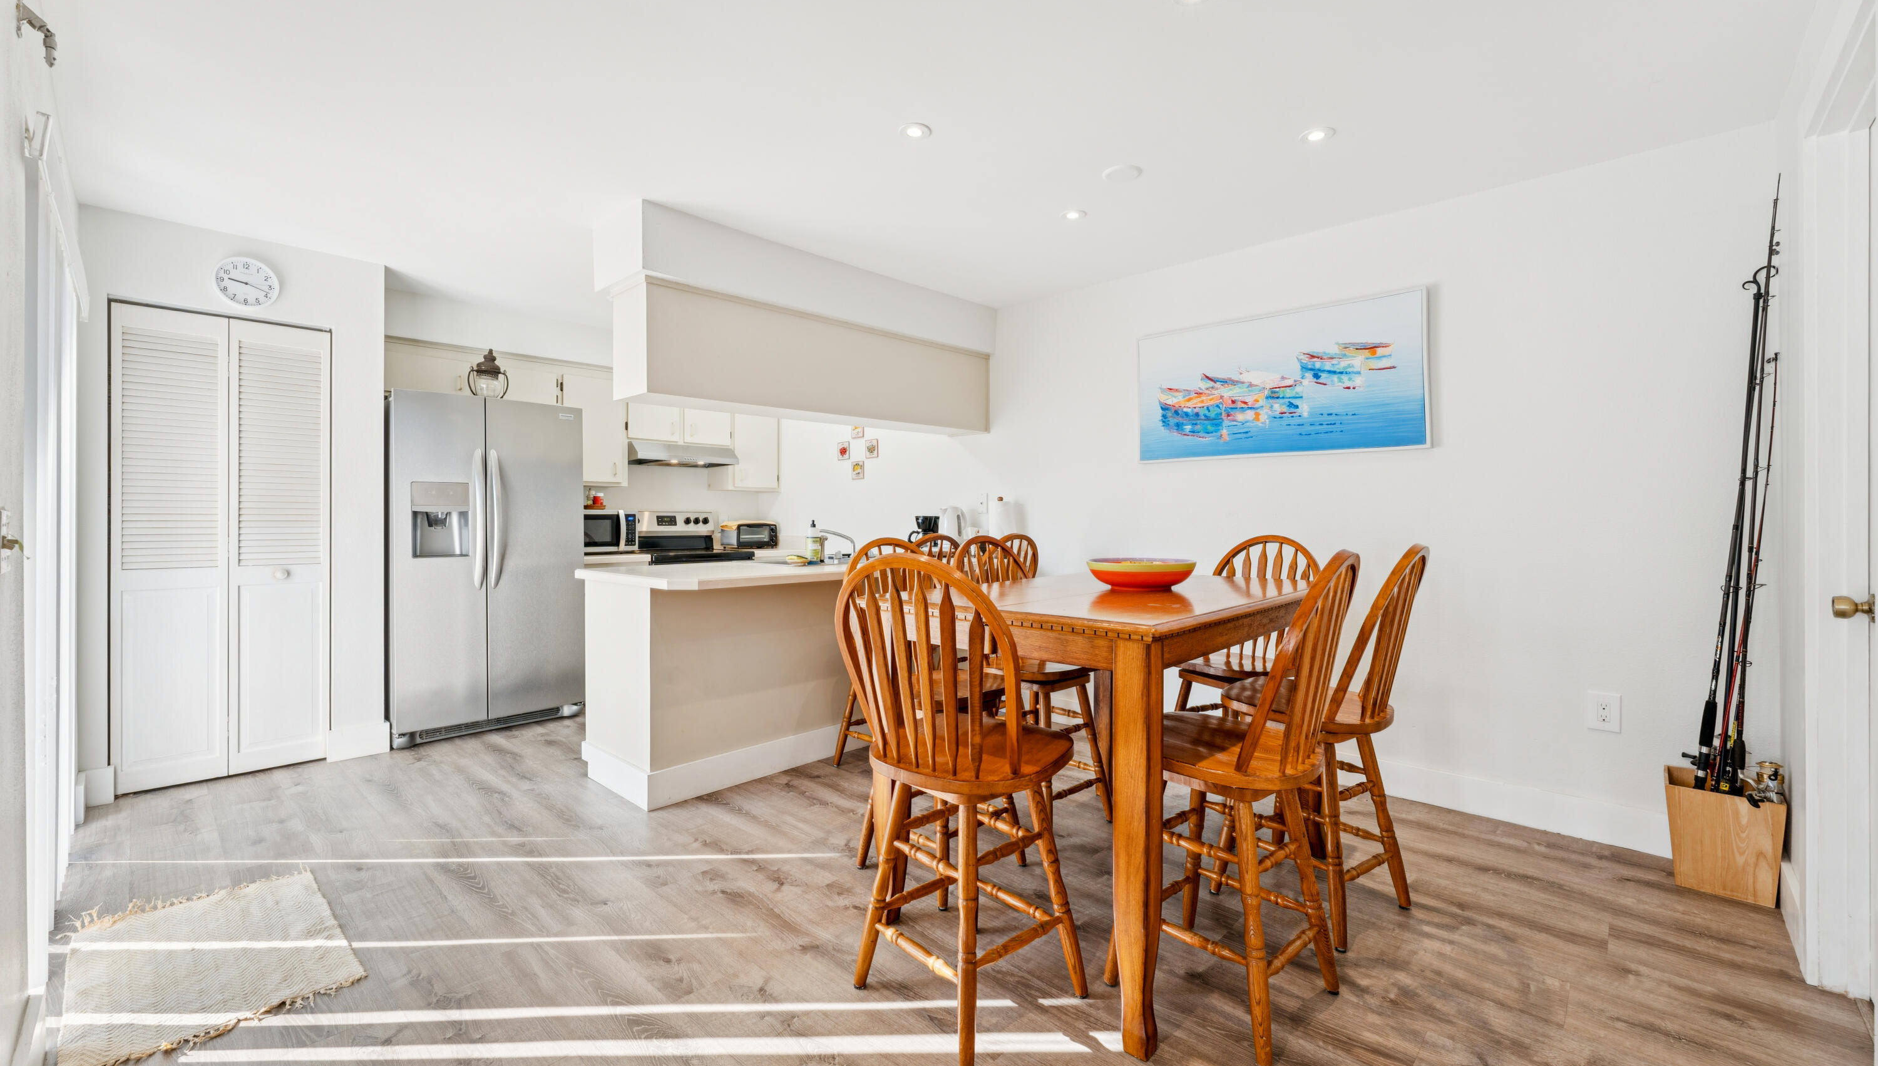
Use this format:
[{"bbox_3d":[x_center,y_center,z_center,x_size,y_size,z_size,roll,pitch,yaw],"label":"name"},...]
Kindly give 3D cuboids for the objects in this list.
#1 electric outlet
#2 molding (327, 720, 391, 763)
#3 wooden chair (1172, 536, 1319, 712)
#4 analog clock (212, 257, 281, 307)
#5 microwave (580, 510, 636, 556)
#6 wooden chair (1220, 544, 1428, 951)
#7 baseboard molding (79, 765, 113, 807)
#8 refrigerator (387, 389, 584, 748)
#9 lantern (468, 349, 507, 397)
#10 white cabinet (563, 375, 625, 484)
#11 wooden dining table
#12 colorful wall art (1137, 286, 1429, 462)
[{"bbox_3d":[2.351,0.633,2.578,0.089,0.134,0.008,1,1,44],"label":"electric outlet"},{"bbox_3d":[-2.832,1.016,3.566,0.015,0.140,0.243,1,2,43],"label":"molding"},{"bbox_3d":[1.138,0.541,2.745,0.445,1.065,0.530,1,2,43],"label":"wooden chair"},{"bbox_3d":[-3.080,-1.118,3.255,0.038,0.227,0.228,1,2,43],"label":"analog clock"},{"bbox_3d":[-2.303,-0.005,4.829,0.360,0.277,0.465,1,1,44],"label":"microwave"},{"bbox_3d":[1.138,0.565,2.167,0.527,1.078,0.465,1,1,41],"label":"wooden chair"},{"bbox_3d":[-3.368,1.016,2.921,0.016,0.145,0.100,1,1,44],"label":"baseboard molding"},{"bbox_3d":[-2.647,0.178,4.198,0.790,1.785,0.910,1,2,43],"label":"refrigerator"},{"bbox_3d":[-2.555,-0.879,4.135,0.180,0.320,0.205,1,1,44],"label":"lantern"},{"bbox_3d":[-2.332,-0.683,4.833,0.320,0.755,0.410,1,2,43],"label":"white cabinet"},{"bbox_3d":[0.539,0.628,2.247,0.920,0.920,1.260,1,2,43],"label":"wooden dining table"},{"bbox_3d":[1.450,-0.647,3.227,1.215,0.615,0.035,1,2,43],"label":"colorful wall art"}]

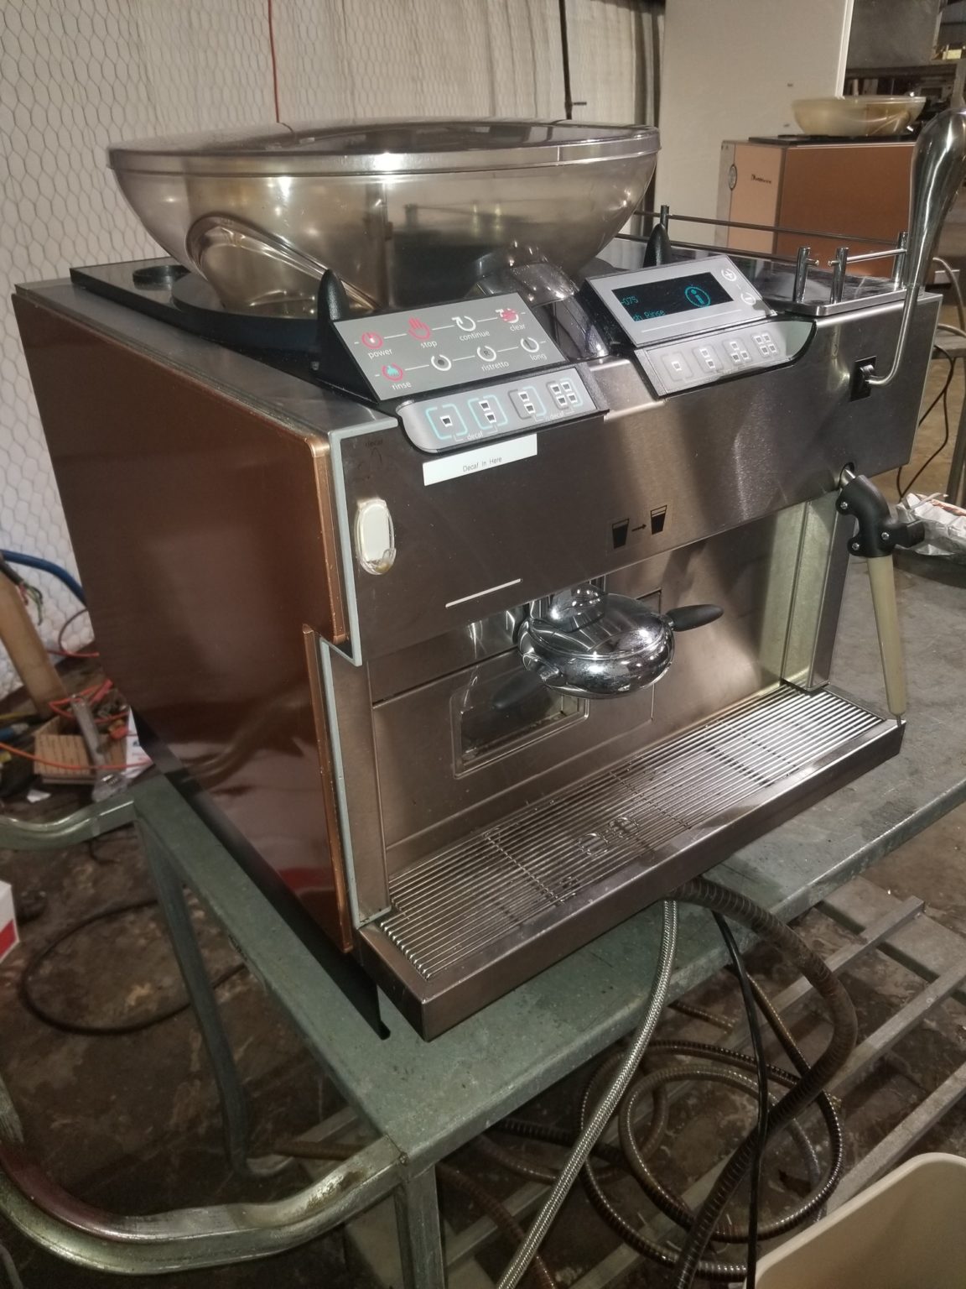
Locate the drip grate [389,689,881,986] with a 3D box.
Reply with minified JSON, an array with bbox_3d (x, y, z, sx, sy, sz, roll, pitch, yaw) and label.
[{"bbox_3d":[0.132,0.125,0.777,0.482,0.008,0.091,-21,34,-30],"label":"drip grate"}]

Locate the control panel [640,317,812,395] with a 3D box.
[{"bbox_3d":[0.163,-0.187,0.628,0.160,0.030,0.008,-21,-9,-30],"label":"control panel"}]

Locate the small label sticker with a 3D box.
[{"bbox_3d":[0.000,-0.101,0.526,0.076,0.012,0.001,-21,34,-30],"label":"small label sticker"}]

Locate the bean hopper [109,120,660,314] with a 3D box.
[{"bbox_3d":[-0.071,-0.354,0.775,0.416,0.106,0.416,-21,34,-30],"label":"bean hopper"}]

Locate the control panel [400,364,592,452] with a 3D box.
[{"bbox_3d":[0.010,-0.128,0.530,0.123,0.028,0.008,-21,-9,-30],"label":"control panel"}]

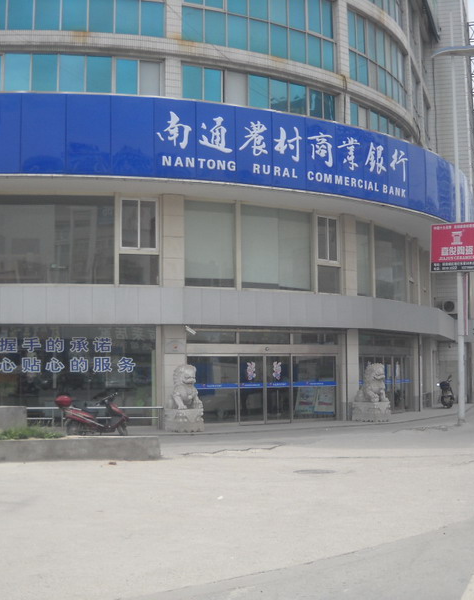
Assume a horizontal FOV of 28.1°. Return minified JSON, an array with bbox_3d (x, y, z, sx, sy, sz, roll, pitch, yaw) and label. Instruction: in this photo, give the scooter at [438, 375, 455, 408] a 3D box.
[{"bbox_3d":[7.773,3.384,35.200,0.620,1.190,1.780,-1,-4,10],"label":"scooter"}]

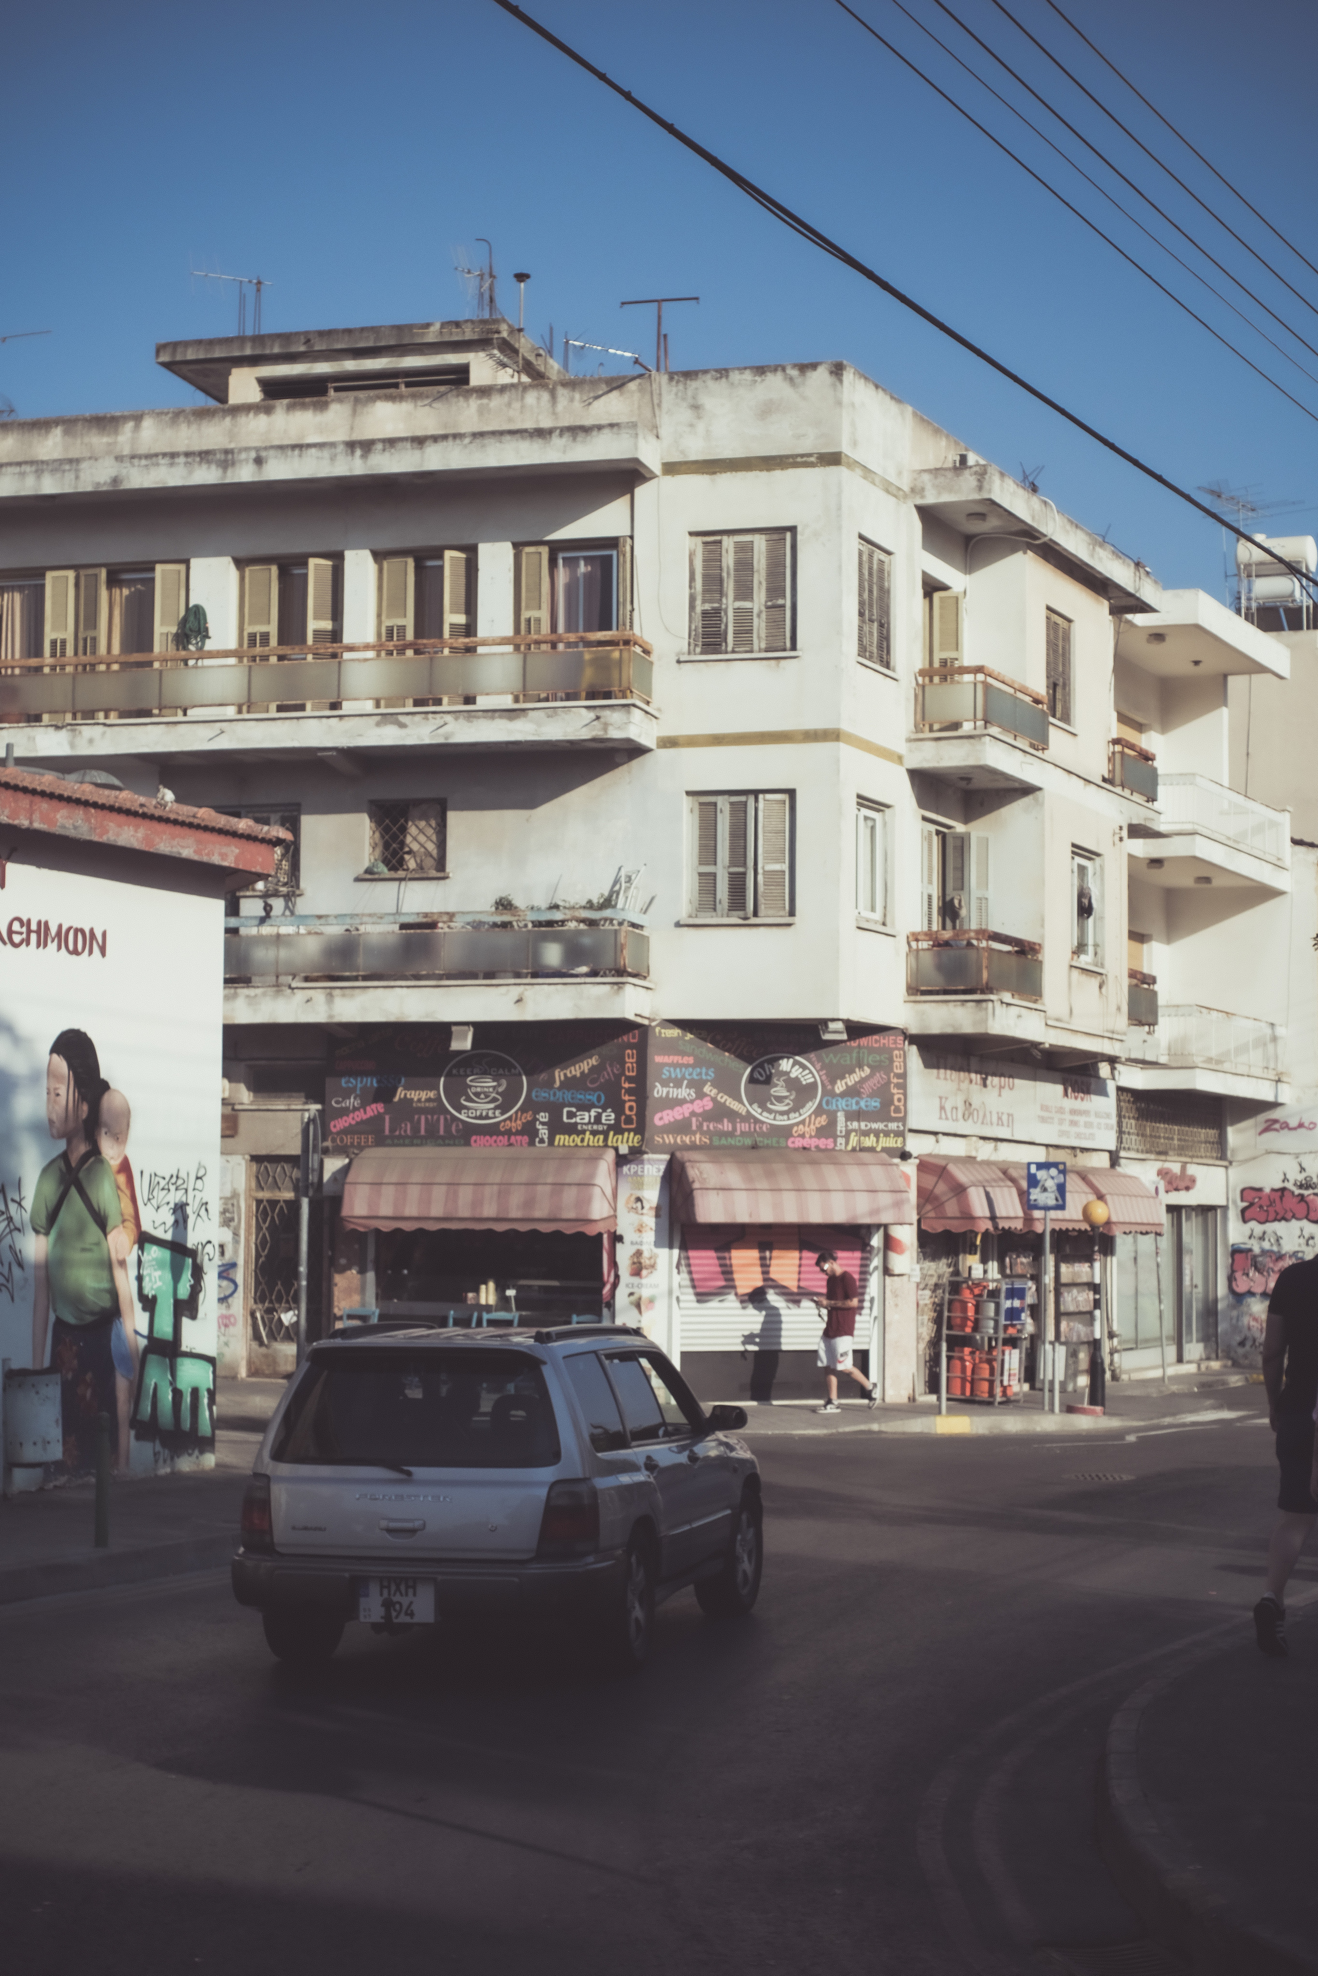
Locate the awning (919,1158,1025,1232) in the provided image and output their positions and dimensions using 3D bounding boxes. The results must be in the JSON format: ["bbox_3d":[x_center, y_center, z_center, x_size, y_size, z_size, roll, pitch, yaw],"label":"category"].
[{"bbox_3d":[3.616,2.369,26.624,0.690,0.797,1.434,-3,-7,31],"label":"awning"}]

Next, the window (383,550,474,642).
[{"bbox_3d":[-2.721,-4.215,27.276,1.205,2.047,0.200,-1,-6,12],"label":"window"}]

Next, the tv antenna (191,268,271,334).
[{"bbox_3d":[-5.585,-8.947,30.105,1.050,1.064,0.450,3,-6,-22],"label":"tv antenna"}]

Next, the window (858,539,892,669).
[{"bbox_3d":[2.489,-4.439,26.954,0.140,1.472,0.900,-3,-7,32],"label":"window"}]

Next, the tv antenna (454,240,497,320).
[{"bbox_3d":[-2.384,-9.270,30.154,0.500,1.119,0.570,-1,-6,12],"label":"tv antenna"}]

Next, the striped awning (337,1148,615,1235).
[{"bbox_3d":[-2.025,2.273,25.986,2.960,0.961,0.800,-1,-6,12],"label":"striped awning"}]

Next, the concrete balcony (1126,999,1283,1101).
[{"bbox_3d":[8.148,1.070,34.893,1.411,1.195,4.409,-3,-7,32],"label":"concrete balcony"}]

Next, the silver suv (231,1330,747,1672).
[{"bbox_3d":[-0.612,2.581,12.108,1.760,1.590,4.450,-1,-9,14],"label":"silver suv"}]

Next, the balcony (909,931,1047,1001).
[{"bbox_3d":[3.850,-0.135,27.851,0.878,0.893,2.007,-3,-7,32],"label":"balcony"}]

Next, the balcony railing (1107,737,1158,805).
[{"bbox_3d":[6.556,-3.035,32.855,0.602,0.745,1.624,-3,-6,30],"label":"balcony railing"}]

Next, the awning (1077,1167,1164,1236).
[{"bbox_3d":[6.139,2.888,31.364,0.800,0.914,1.989,-3,-7,32],"label":"awning"}]

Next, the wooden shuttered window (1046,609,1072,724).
[{"bbox_3d":[4.945,-4.001,28.782,0.140,1.370,0.910,-3,-7,31],"label":"wooden shuttered window"}]

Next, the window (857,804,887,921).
[{"bbox_3d":[2.312,-1.362,25.610,0.140,1.290,0.930,-3,-7,31],"label":"window"}]

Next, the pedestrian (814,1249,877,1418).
[{"bbox_3d":[1.999,3.679,24.659,0.700,1.710,0.500,2,-6,-12],"label":"pedestrian"}]

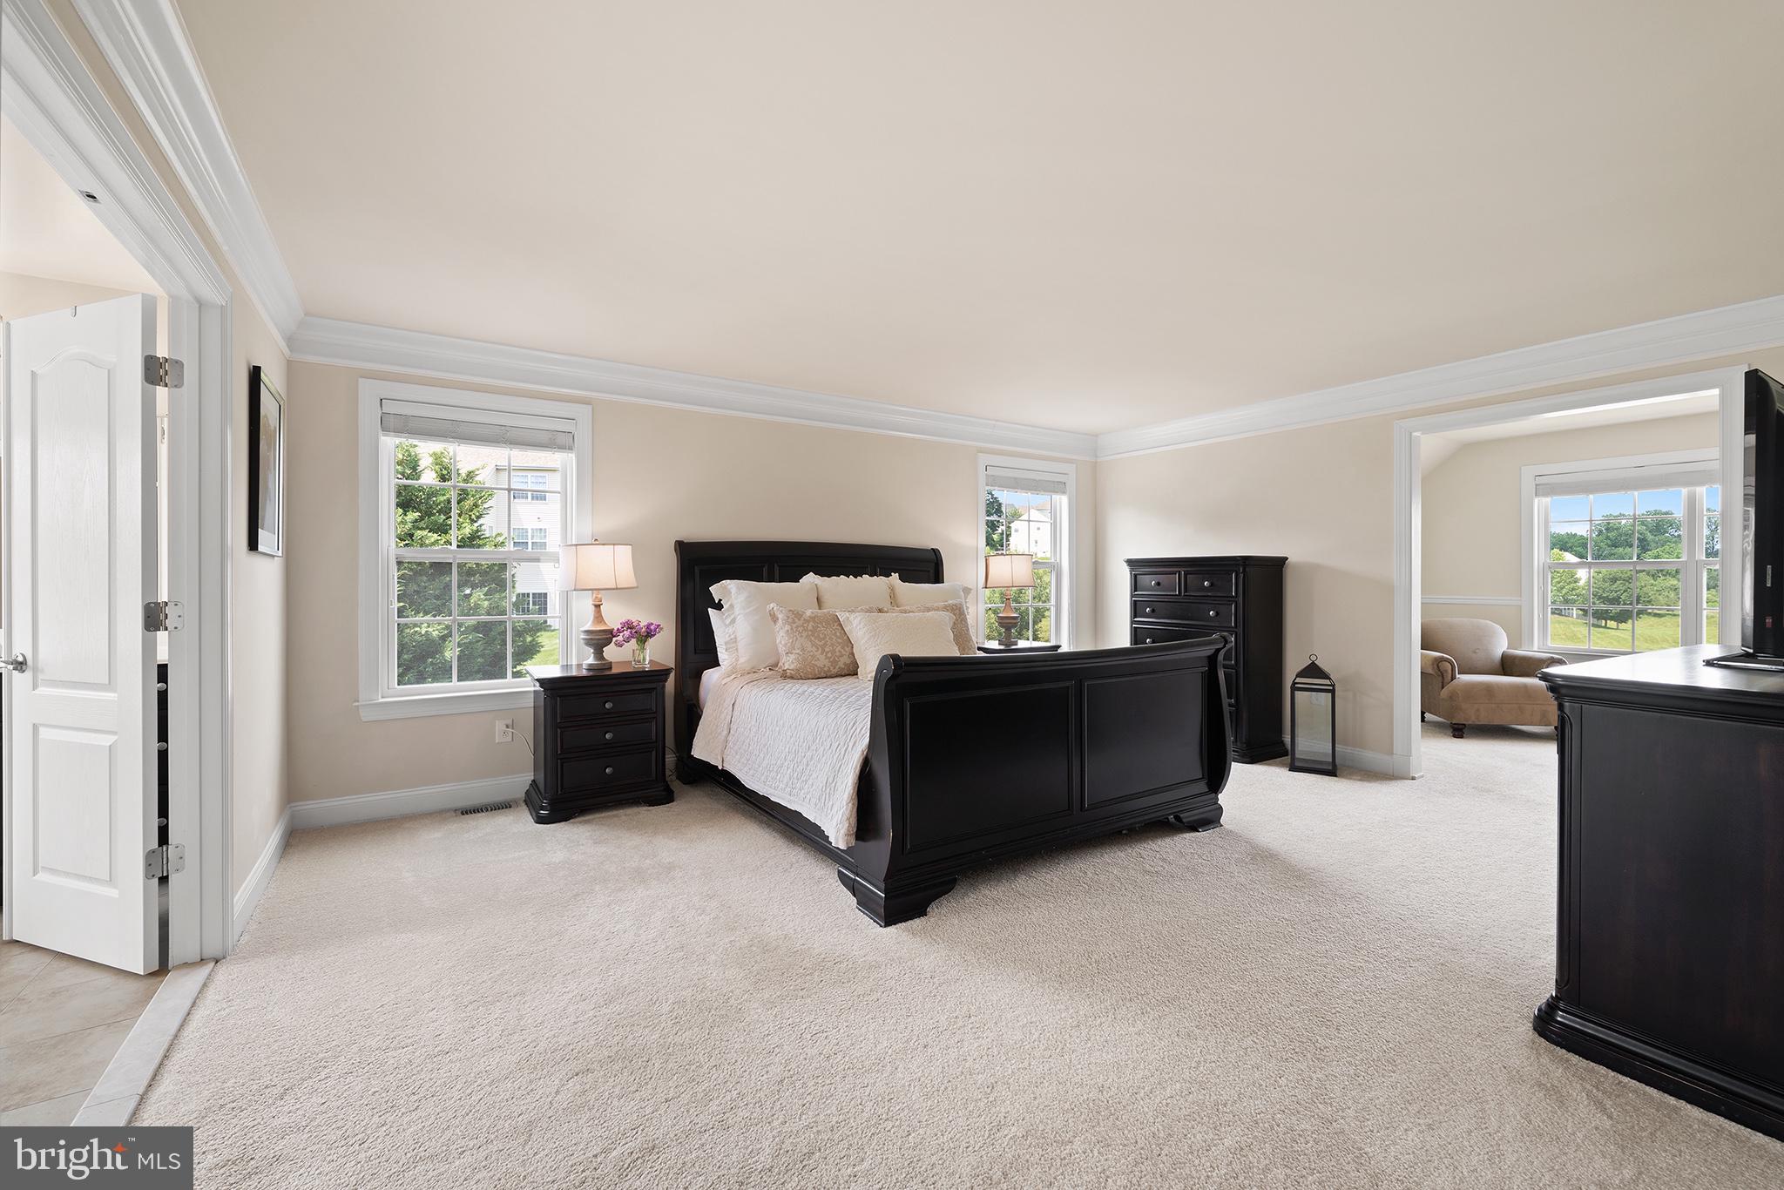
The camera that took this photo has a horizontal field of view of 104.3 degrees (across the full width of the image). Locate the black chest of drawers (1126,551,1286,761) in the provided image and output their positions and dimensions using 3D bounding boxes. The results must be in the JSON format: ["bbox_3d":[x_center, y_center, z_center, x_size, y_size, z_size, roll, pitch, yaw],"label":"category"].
[{"bbox_3d":[2.241,0.415,5.034,0.470,1.330,0.970,-1,1,-32],"label":"black chest of drawers"}]

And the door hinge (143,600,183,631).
[{"bbox_3d":[-2.169,0.062,2.068,0.022,0.091,0.078,1,1,41],"label":"door hinge"}]

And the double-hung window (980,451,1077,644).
[{"bbox_3d":[1.128,-0.279,5.698,1.080,1.670,0.080,-1,1,-31],"label":"double-hung window"}]

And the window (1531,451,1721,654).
[{"bbox_3d":[5.934,-0.277,5.126,0.090,1.600,1.950,-1,1,-37],"label":"window"}]

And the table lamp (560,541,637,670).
[{"bbox_3d":[-1.594,0.068,3.763,0.420,0.690,0.420,-1,1,-31],"label":"table lamp"}]

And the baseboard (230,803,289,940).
[{"bbox_3d":[-2.515,1.062,2.779,0.018,0.135,1.263,-1,2,-34],"label":"baseboard"}]

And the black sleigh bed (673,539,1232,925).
[{"bbox_3d":[0.165,0.384,3.746,1.910,1.450,2.220,-1,1,-32],"label":"black sleigh bed"}]

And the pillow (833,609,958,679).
[{"bbox_3d":[0.064,0.290,4.123,0.680,0.420,0.160,-1,-24,-26],"label":"pillow"}]

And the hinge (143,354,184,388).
[{"bbox_3d":[-2.198,-0.674,2.096,0.020,0.090,0.080,1,2,38],"label":"hinge"}]

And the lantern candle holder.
[{"bbox_3d":[2.645,0.731,4.372,0.250,0.735,0.240,0,1,27],"label":"lantern candle holder"}]

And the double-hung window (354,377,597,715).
[{"bbox_3d":[-2.176,-0.226,3.717,1.080,1.690,0.120,-1,1,-31],"label":"double-hung window"}]

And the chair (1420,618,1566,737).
[{"bbox_3d":[4.703,0.641,5.471,0.780,0.860,0.880,0,1,20],"label":"chair"}]

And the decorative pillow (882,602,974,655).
[{"bbox_3d":[0.222,0.217,4.184,0.640,0.450,0.160,-1,-27,-31],"label":"decorative pillow"}]

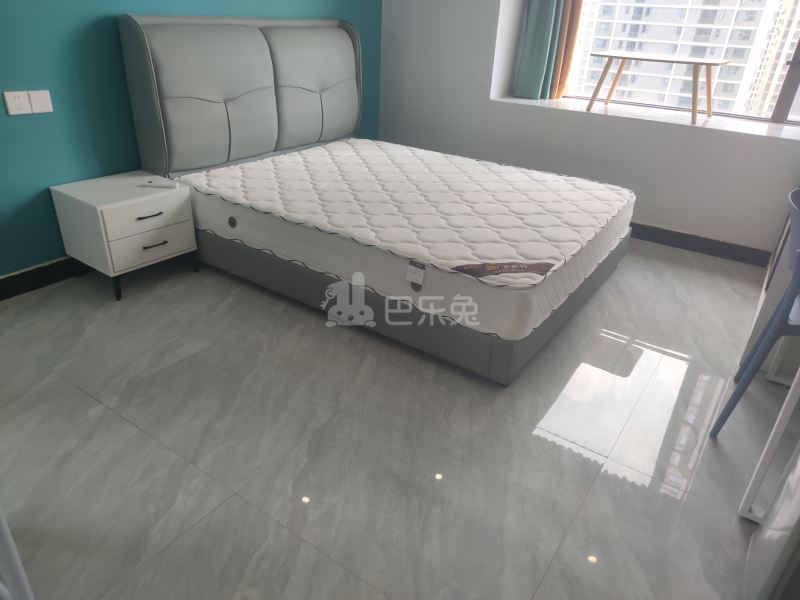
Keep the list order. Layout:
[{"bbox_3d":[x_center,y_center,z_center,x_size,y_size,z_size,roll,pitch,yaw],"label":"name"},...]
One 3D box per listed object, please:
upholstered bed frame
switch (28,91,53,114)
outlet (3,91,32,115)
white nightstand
[{"bbox_3d":[0.012,-0.773,2.870,2.080,1.157,1.652,20,32,30],"label":"upholstered bed frame"},{"bbox_3d":[-1.543,-0.851,2.384,0.010,0.087,0.086,19,31,30],"label":"switch"},{"bbox_3d":[-1.593,-0.823,2.320,0.010,0.087,0.087,19,31,30],"label":"outlet"},{"bbox_3d":[-1.296,-0.322,2.674,0.412,0.452,0.447,20,31,30],"label":"white nightstand"}]

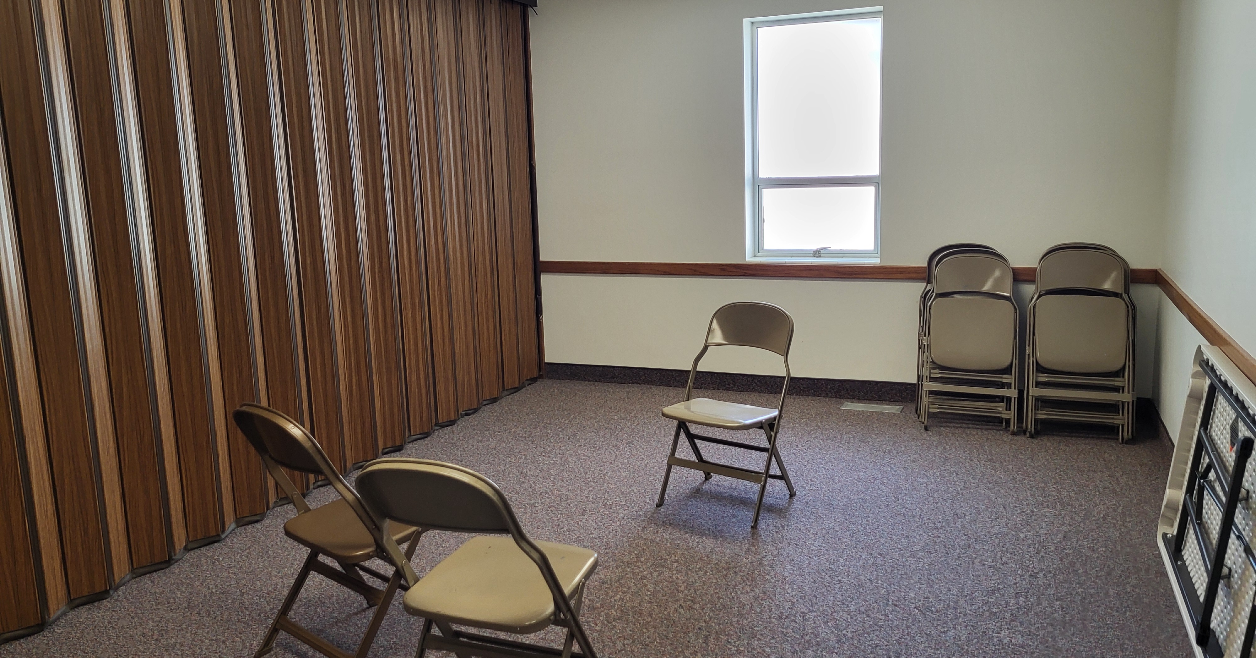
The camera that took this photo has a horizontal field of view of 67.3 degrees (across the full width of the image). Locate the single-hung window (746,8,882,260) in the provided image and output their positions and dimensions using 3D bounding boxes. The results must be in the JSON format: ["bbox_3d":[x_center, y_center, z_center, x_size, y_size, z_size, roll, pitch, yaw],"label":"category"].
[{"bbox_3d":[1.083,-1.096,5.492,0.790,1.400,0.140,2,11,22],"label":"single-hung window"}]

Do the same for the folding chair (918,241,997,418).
[{"bbox_3d":[1.823,0.014,5.125,0.455,0.940,0.130,2,3,22],"label":"folding chair"}]

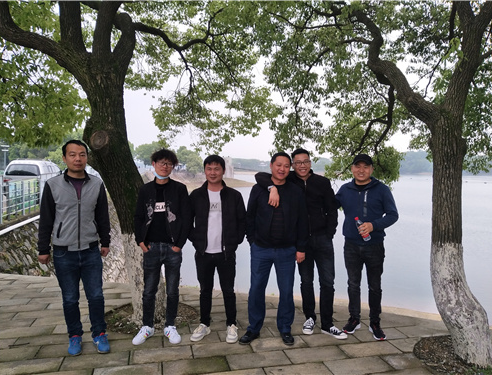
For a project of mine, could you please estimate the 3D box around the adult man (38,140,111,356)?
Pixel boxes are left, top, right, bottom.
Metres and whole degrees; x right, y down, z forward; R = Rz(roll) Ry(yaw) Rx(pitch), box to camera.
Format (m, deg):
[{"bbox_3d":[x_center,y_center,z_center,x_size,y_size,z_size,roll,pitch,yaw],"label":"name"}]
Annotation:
[{"bbox_3d":[-1.490,0.495,3.335,0.570,1.811,0.330,-1,3,-24],"label":"adult man"}]

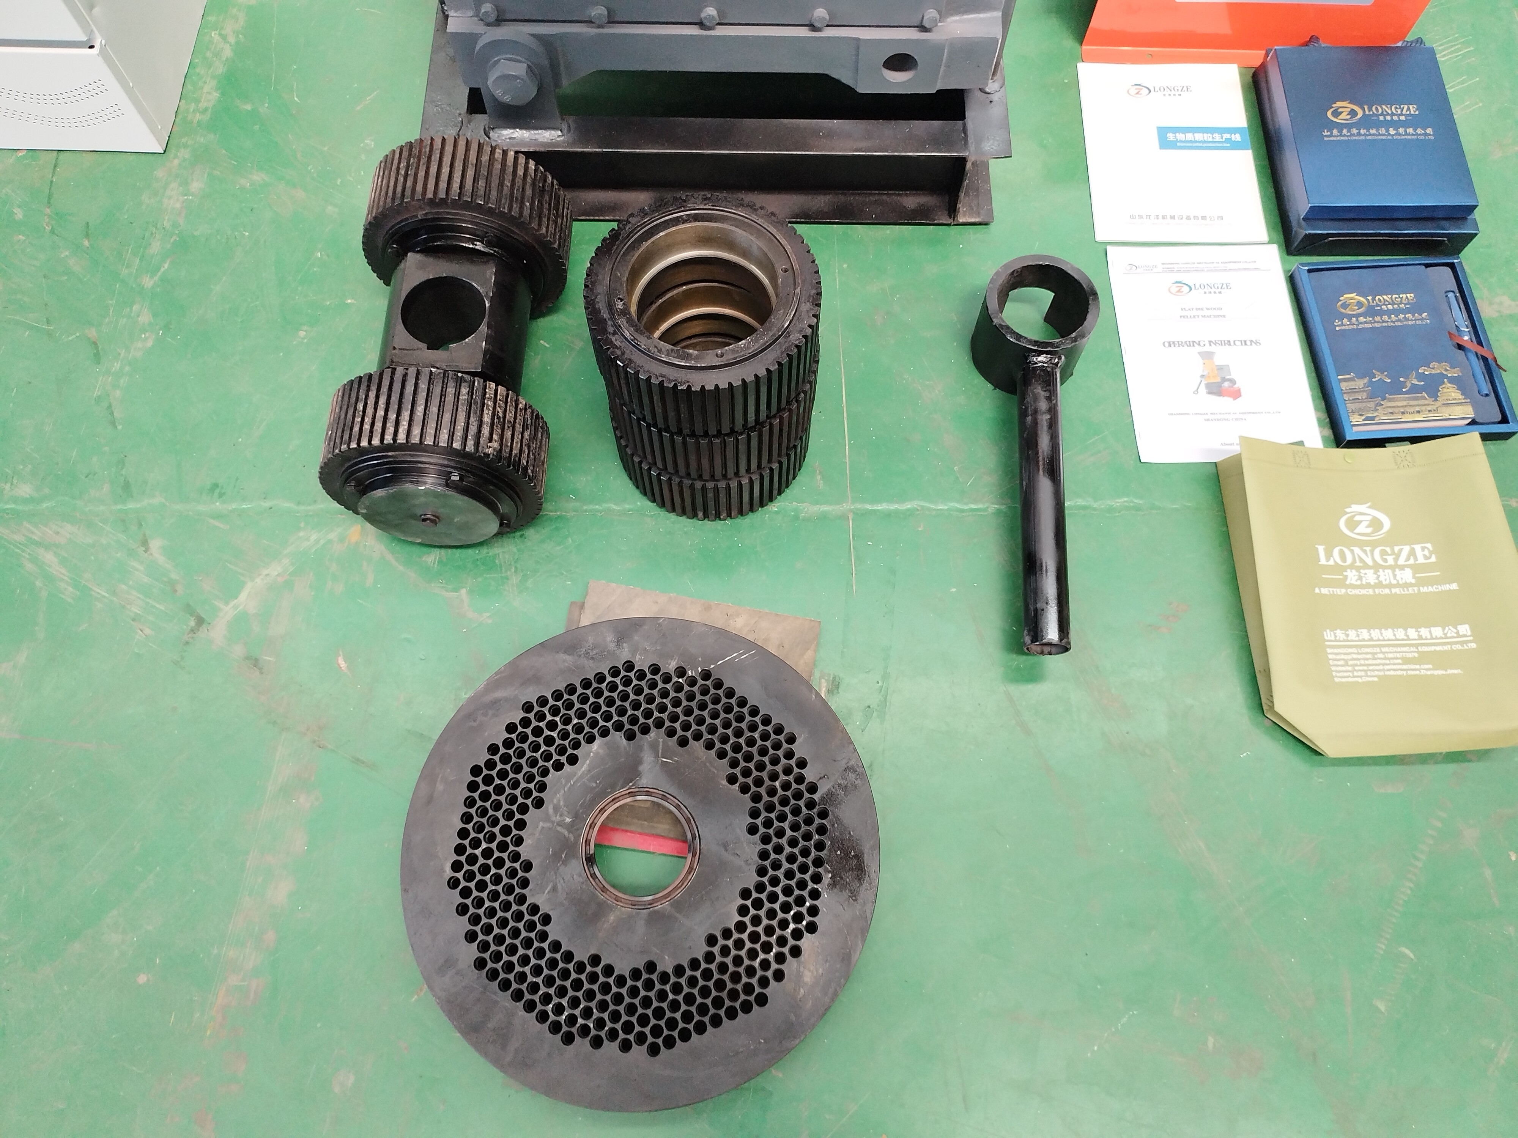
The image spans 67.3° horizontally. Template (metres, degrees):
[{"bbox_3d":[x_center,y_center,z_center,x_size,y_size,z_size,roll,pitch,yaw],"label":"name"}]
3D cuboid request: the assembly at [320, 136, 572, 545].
[{"bbox_3d":[-0.329,-0.245,1.237,0.220,0.220,0.421,0,67,1],"label":"assembly"}]

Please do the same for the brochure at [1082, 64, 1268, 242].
[{"bbox_3d":[0.526,-0.537,1.462,0.210,0.005,0.297,1,67,2],"label":"brochure"}]

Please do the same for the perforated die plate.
[{"bbox_3d":[-0.113,0.270,1.093,0.453,0.042,0.453,0,71,0],"label":"perforated die plate"}]

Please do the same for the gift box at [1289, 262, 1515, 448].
[{"bbox_3d":[0.747,-0.256,1.329,0.192,0.026,0.235,-3,67,0],"label":"gift box"}]

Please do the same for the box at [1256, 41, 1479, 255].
[{"bbox_3d":[0.747,-0.526,1.417,0.207,0.073,0.280,0,67,1],"label":"box"}]

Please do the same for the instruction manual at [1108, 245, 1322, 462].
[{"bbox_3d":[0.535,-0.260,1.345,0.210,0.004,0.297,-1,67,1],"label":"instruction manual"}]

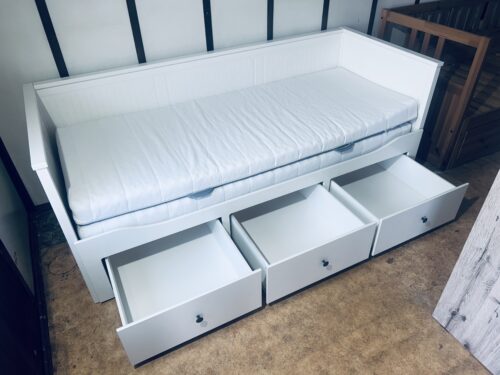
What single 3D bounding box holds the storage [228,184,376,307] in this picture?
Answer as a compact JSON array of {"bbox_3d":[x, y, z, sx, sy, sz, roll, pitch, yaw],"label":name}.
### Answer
[{"bbox_3d":[0.232,0.217,2.035,0.615,0.269,0.585,-18,41,-20],"label":"storage"}]

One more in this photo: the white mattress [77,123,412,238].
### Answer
[{"bbox_3d":[-0.045,-0.276,2.313,1.980,0.118,0.800,-18,41,-20],"label":"white mattress"}]

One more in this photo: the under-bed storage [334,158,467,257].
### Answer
[{"bbox_3d":[0.815,0.026,2.260,0.625,0.269,0.585,-18,41,-20],"label":"under-bed storage"}]

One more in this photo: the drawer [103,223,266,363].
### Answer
[{"bbox_3d":[-0.348,0.407,1.811,0.619,0.269,0.585,-18,41,-20],"label":"drawer"}]

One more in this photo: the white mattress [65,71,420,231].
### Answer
[{"bbox_3d":[-0.046,-0.366,2.237,1.990,0.117,0.800,-18,41,-20],"label":"white mattress"}]

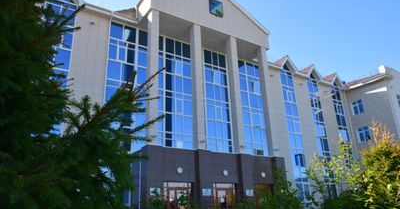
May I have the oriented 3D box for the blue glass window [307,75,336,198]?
[{"bbox_3d":[13.433,3.162,33.373,2.016,14.028,0.252,11,-23,-32],"label":"blue glass window"}]

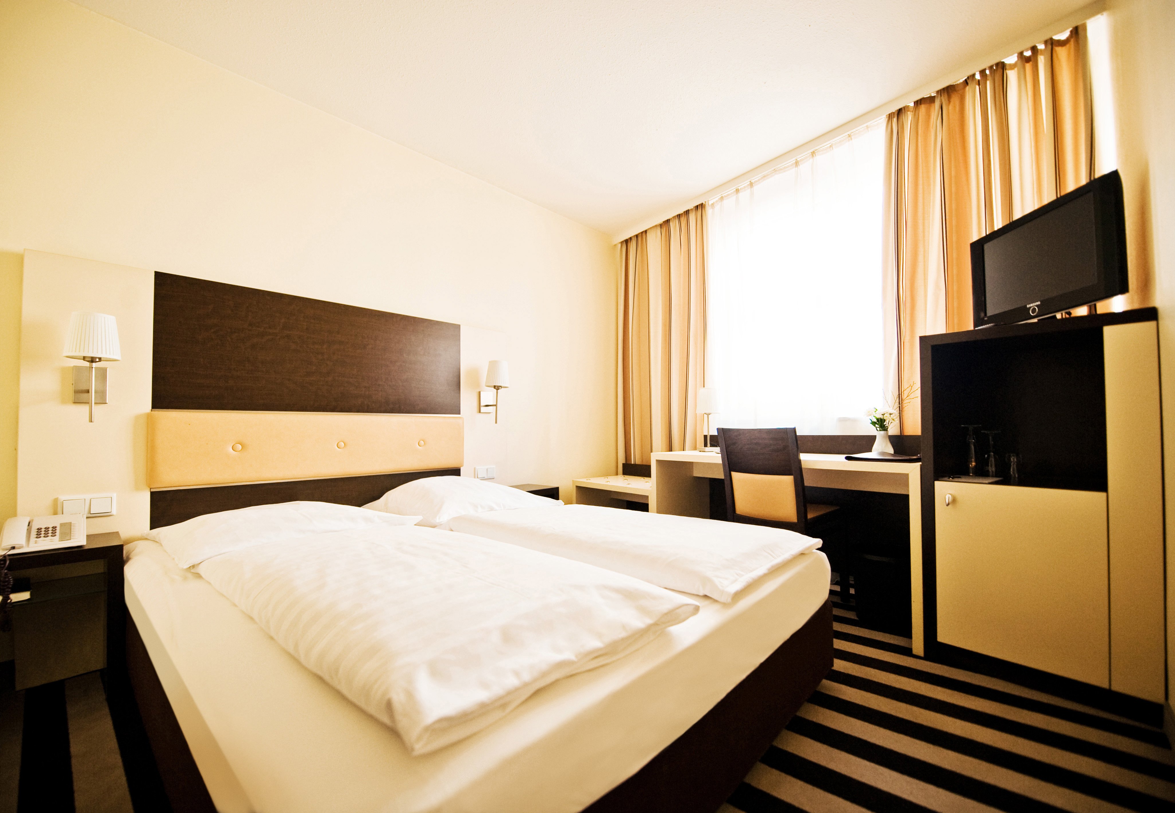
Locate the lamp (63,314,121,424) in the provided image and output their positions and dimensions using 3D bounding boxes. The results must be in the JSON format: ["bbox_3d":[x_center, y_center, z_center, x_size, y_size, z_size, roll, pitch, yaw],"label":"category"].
[{"bbox_3d":[-1.829,-0.140,1.753,0.205,0.395,0.140,-2,-3,43],"label":"lamp"}]

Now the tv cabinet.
[{"bbox_3d":[1.730,0.340,1.821,0.540,1.235,0.610,1,-3,-38],"label":"tv cabinet"}]

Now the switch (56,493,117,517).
[{"bbox_3d":[-1.898,0.375,1.801,0.014,0.081,0.153,-2,-3,43],"label":"switch"}]

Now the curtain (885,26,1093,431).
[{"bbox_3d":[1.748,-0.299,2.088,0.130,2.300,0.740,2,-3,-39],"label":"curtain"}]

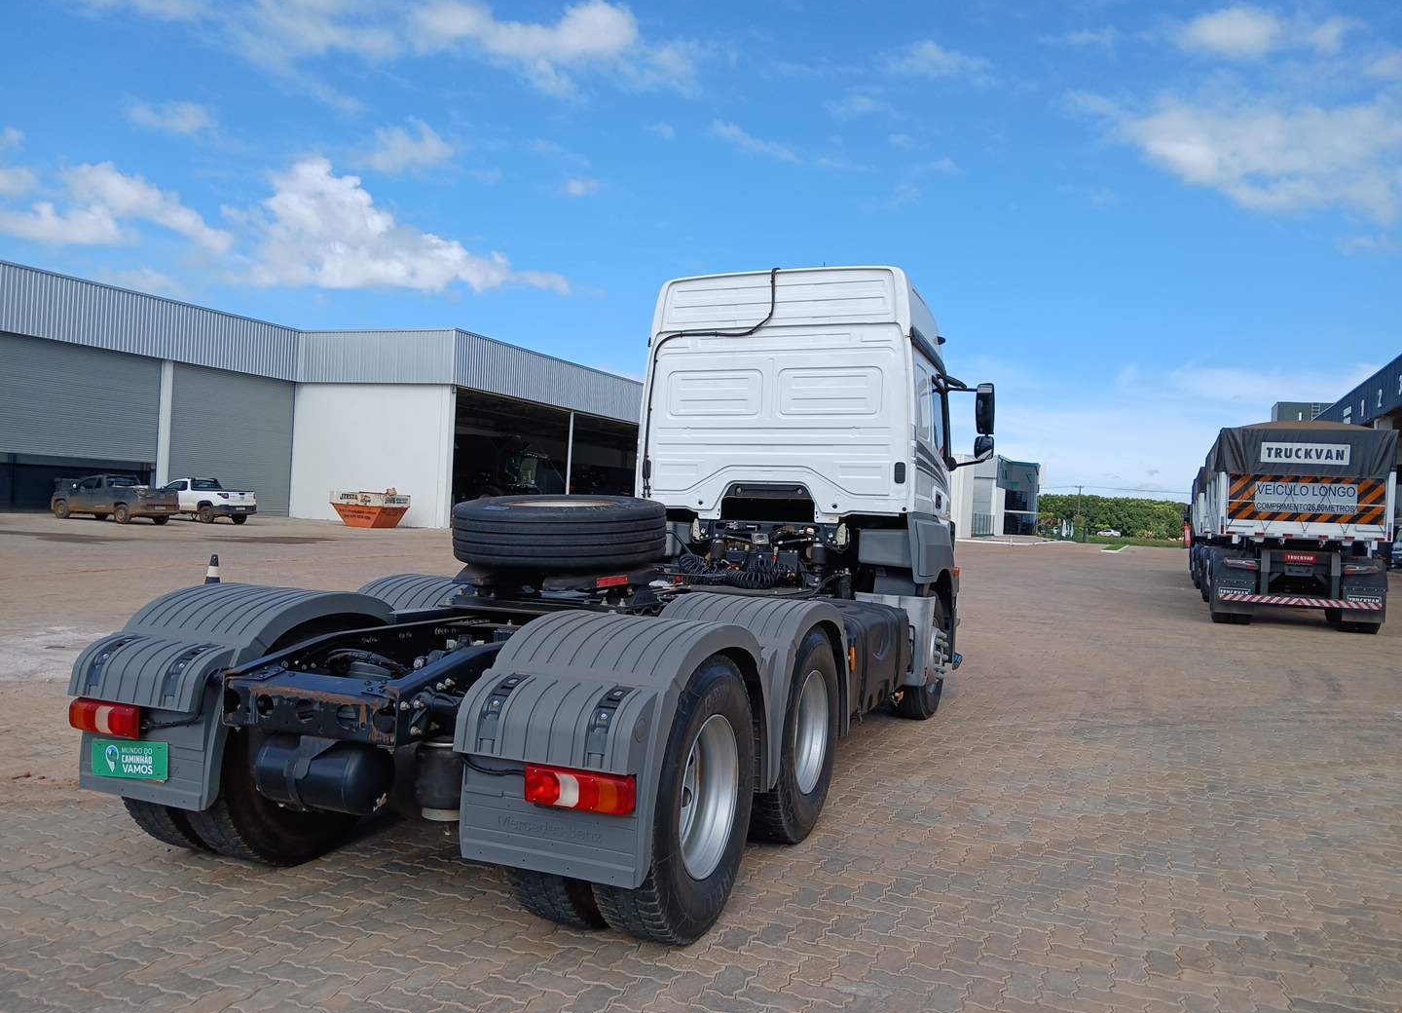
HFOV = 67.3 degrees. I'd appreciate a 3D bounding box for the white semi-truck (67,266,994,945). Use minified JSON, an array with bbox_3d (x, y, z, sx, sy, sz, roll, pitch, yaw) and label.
[{"bbox_3d":[-0.014,-0.157,6.887,2.680,3.520,6.940,2,0,22],"label":"white semi-truck"}]

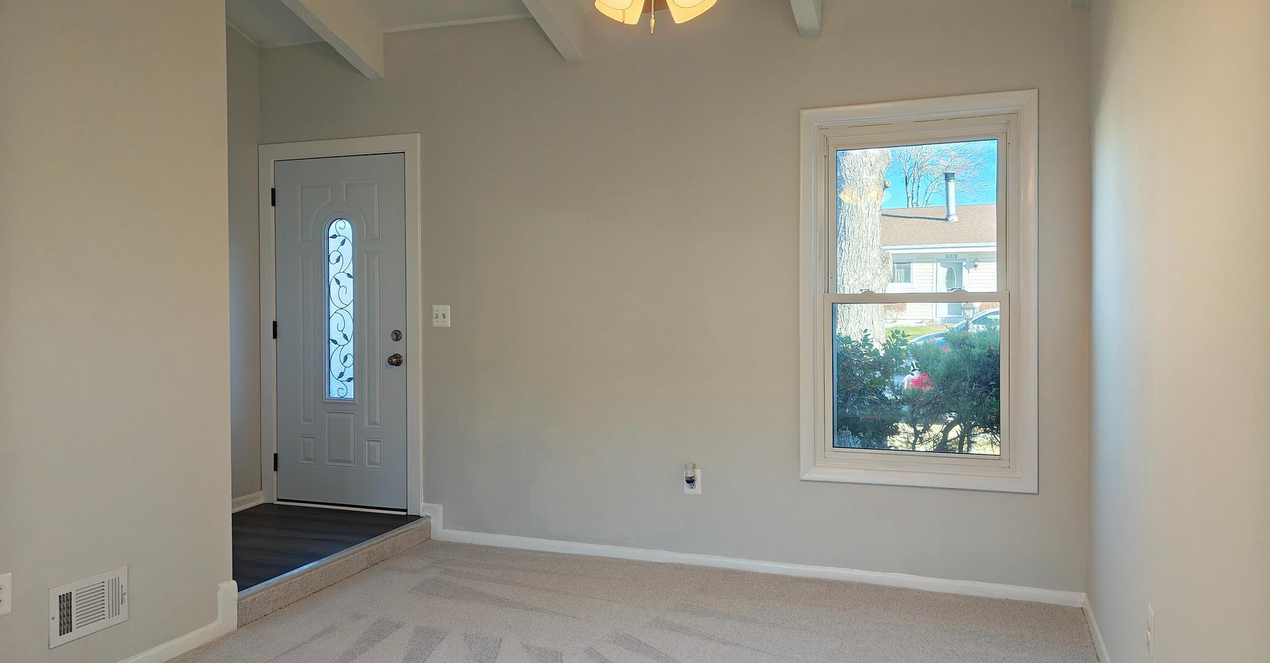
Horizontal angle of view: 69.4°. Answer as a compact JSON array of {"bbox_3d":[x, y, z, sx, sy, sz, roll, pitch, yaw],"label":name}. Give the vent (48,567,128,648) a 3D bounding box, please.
[{"bbox_3d":[-1.856,0.939,3.127,0.020,0.197,0.293,0,2,19],"label":"vent"}]

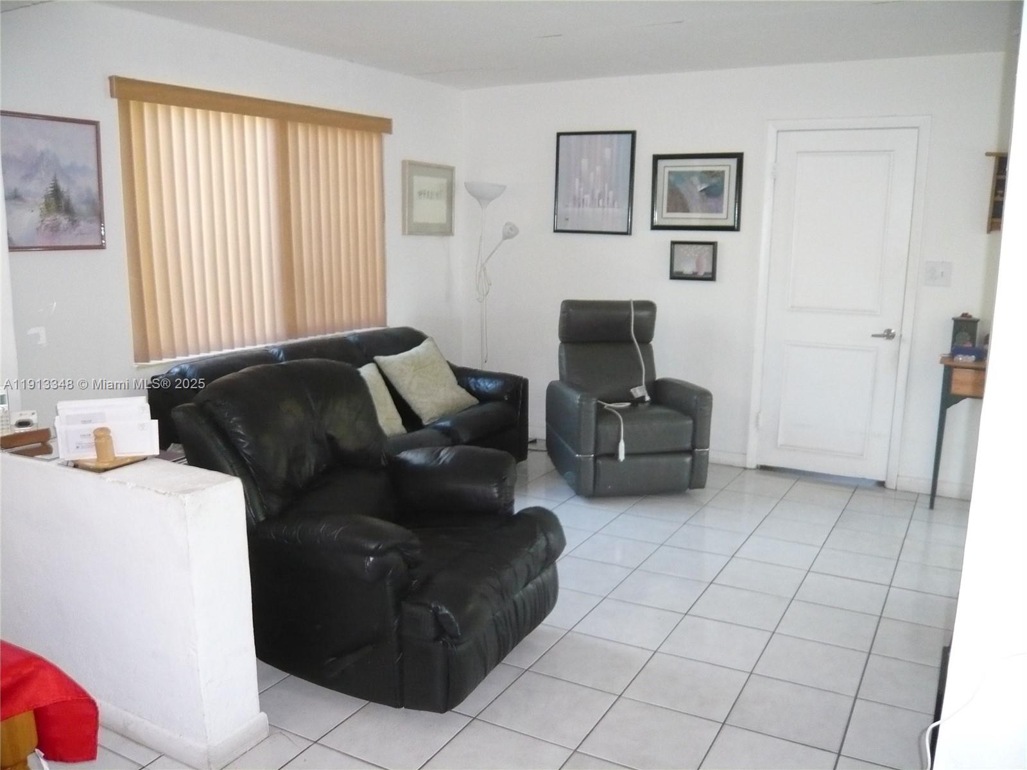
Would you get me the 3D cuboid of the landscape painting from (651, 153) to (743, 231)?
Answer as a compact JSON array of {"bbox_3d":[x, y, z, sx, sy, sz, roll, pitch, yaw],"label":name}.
[{"bbox_3d":[1.123,-1.184,5.108,0.566,0.462,0.025,6,11,29],"label":"landscape painting"}]

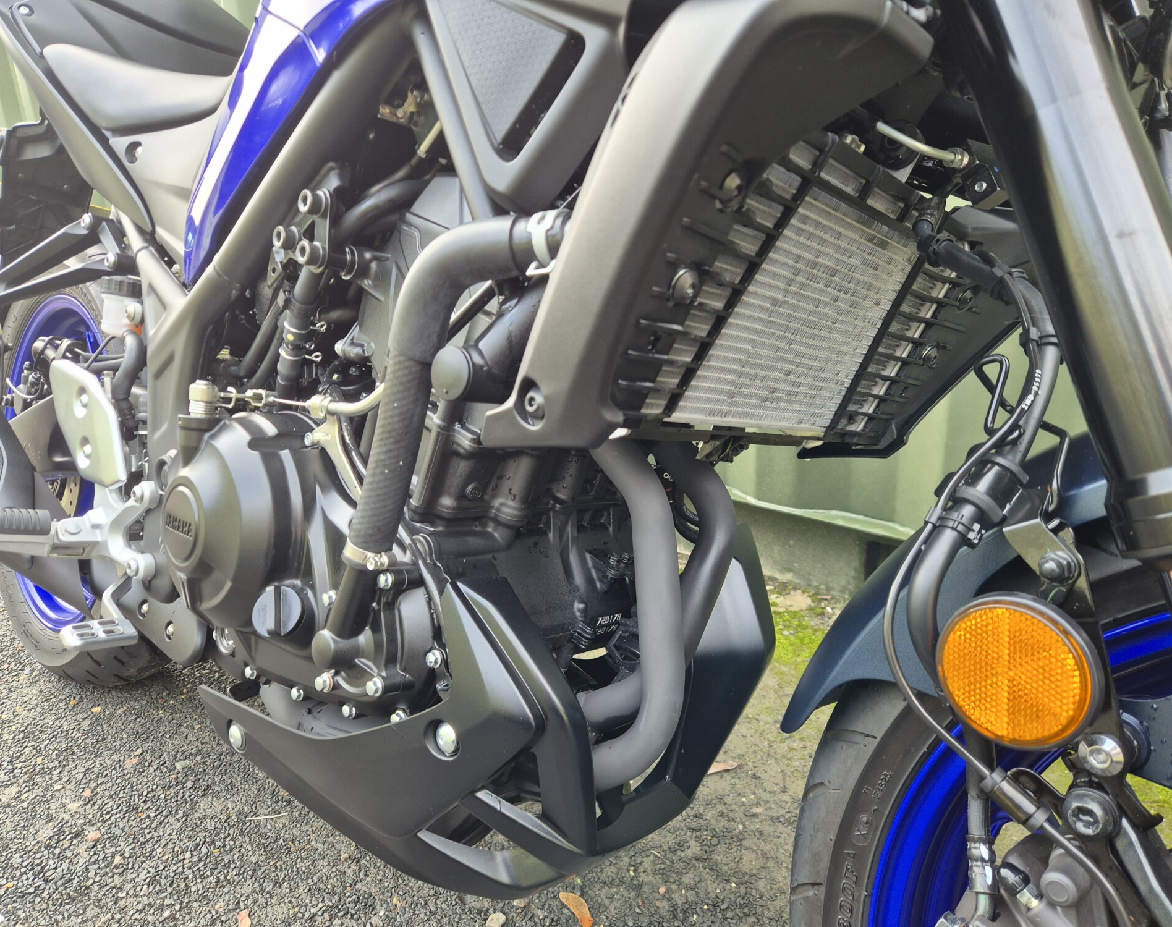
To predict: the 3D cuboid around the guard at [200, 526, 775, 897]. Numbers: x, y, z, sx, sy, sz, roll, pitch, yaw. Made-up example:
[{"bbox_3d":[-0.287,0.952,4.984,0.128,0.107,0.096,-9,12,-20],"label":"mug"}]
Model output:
[{"bbox_3d":[-0.100,0.153,0.667,0.415,0.270,0.275,13,9,39],"label":"guard"}]

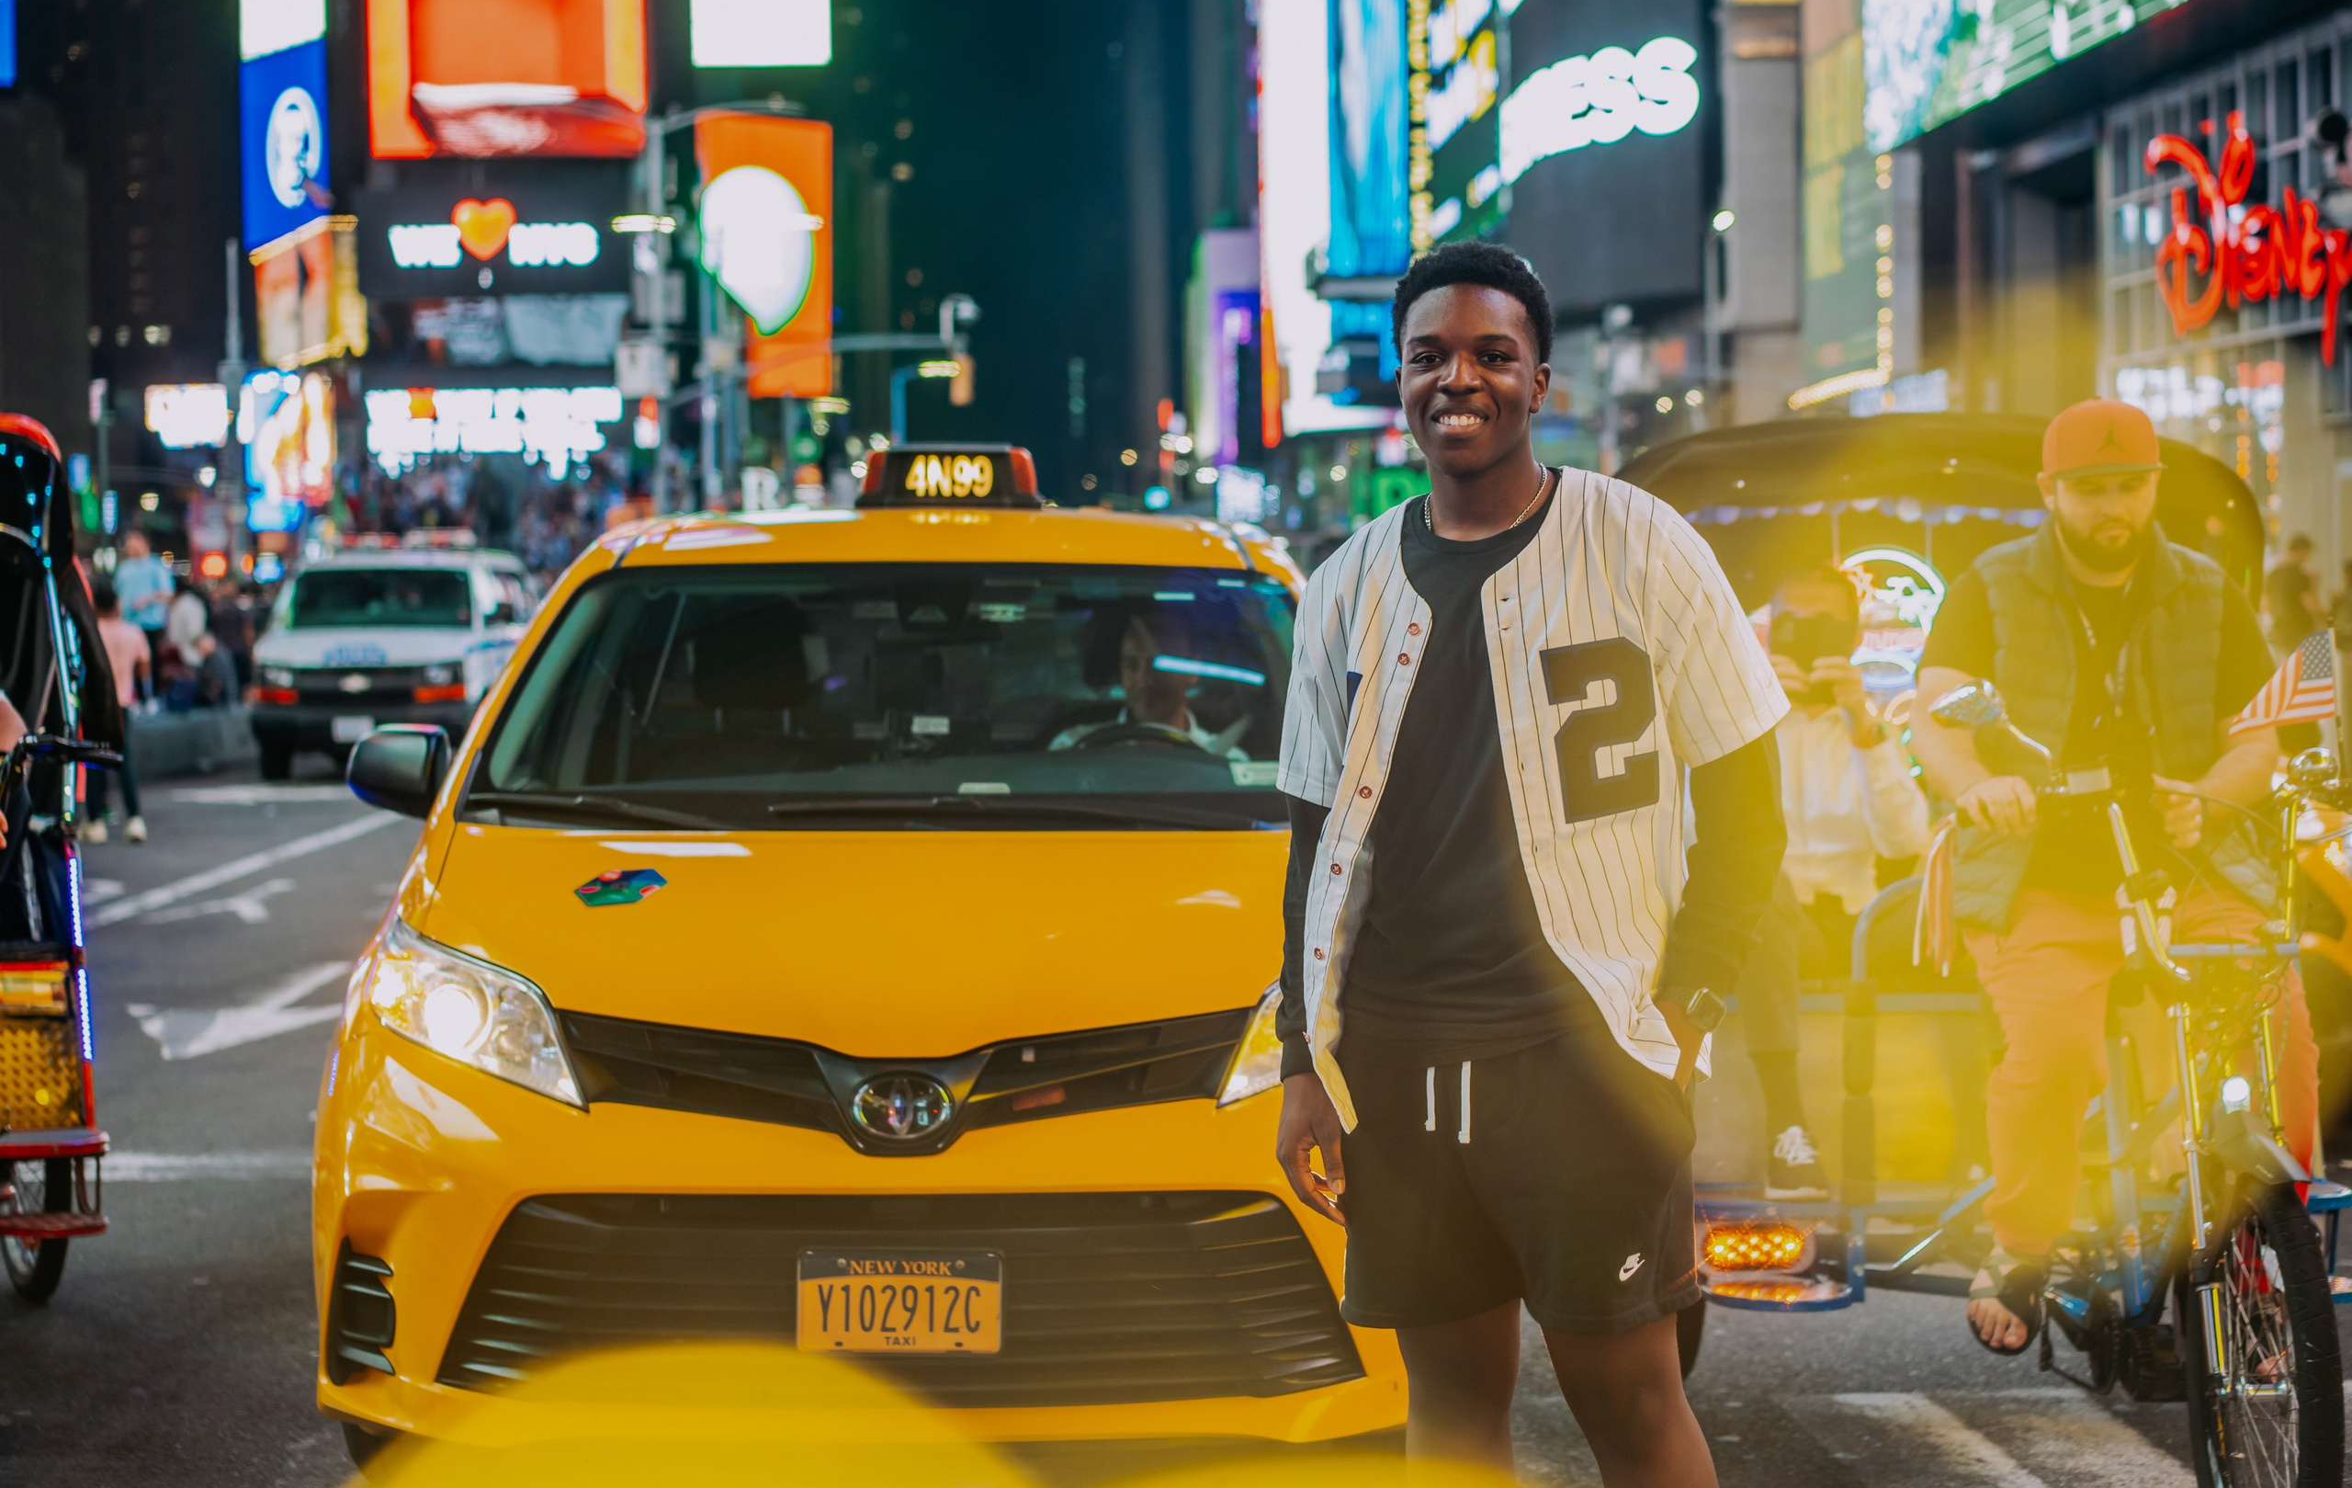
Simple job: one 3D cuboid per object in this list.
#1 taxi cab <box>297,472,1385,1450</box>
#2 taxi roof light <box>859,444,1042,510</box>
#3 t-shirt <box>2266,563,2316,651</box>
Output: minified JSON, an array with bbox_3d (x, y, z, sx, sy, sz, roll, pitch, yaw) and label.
[{"bbox_3d":[-0.497,0.298,7.863,2.130,1.895,5.090,0,2,-2],"label":"taxi cab"},{"bbox_3d":[-0.493,-0.583,7.840,0.400,0.150,0.170,0,2,-2],"label":"taxi roof light"},{"bbox_3d":[7.543,-0.938,24.300,0.260,0.620,0.430,-2,2,-37],"label":"t-shirt"}]

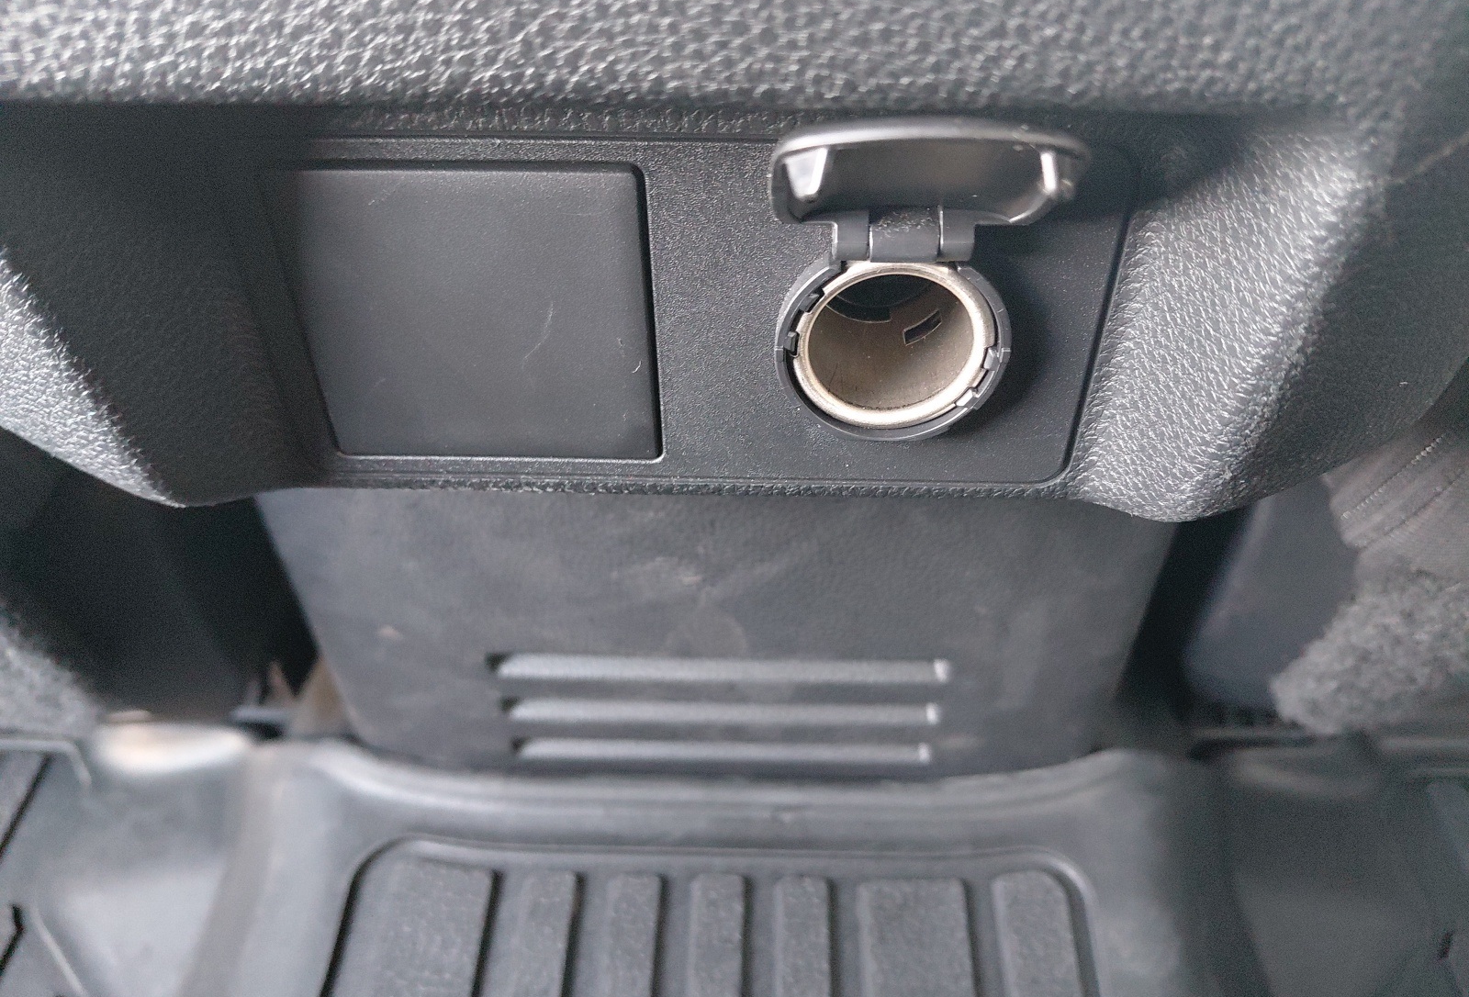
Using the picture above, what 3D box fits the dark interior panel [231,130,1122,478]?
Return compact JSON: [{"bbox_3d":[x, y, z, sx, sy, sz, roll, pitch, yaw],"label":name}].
[{"bbox_3d":[-0.007,-0.023,0.139,0.108,0.050,0.010,1,39,1],"label":"dark interior panel"}]

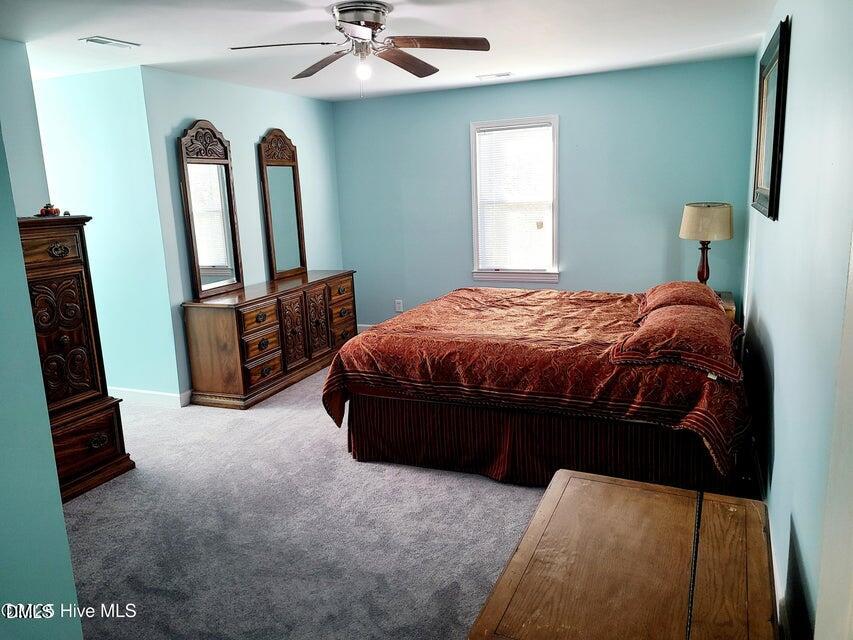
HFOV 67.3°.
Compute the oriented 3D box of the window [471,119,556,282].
[{"bbox_3d":[0.833,-1.109,6.096,0.870,1.530,0.100,3,13,23],"label":"window"}]

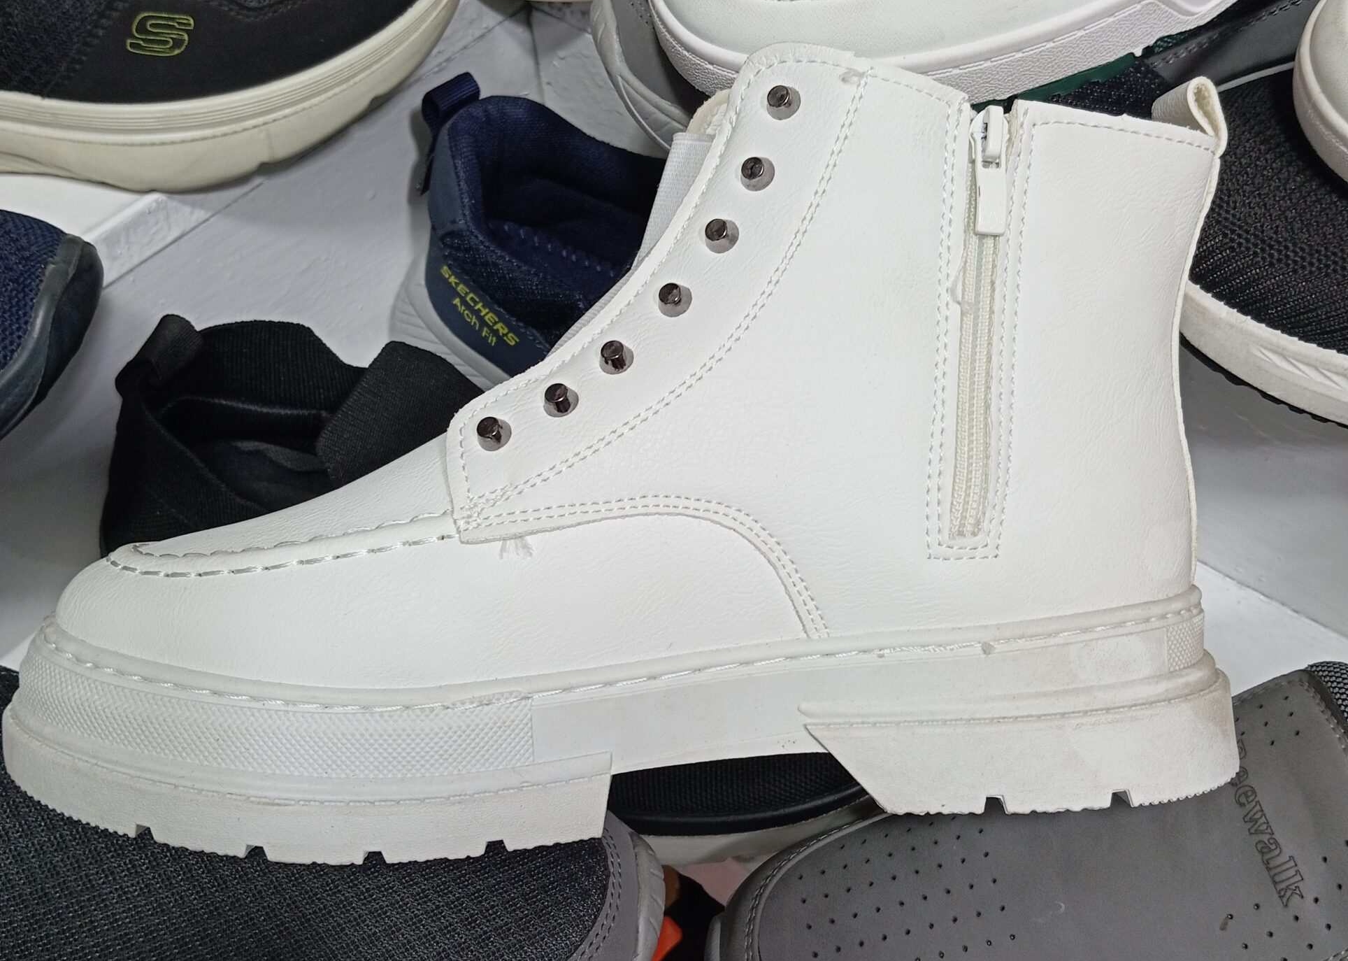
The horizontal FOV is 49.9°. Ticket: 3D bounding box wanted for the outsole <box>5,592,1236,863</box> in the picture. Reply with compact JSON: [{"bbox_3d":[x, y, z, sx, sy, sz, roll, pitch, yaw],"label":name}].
[{"bbox_3d":[-0.007,0.046,0.364,0.300,0.051,0.108,-1,10,-3],"label":"outsole"}]

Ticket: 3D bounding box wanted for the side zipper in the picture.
[{"bbox_3d":[0.068,-0.034,0.322,0.011,0.096,0.008,0,10,-4],"label":"side zipper"}]

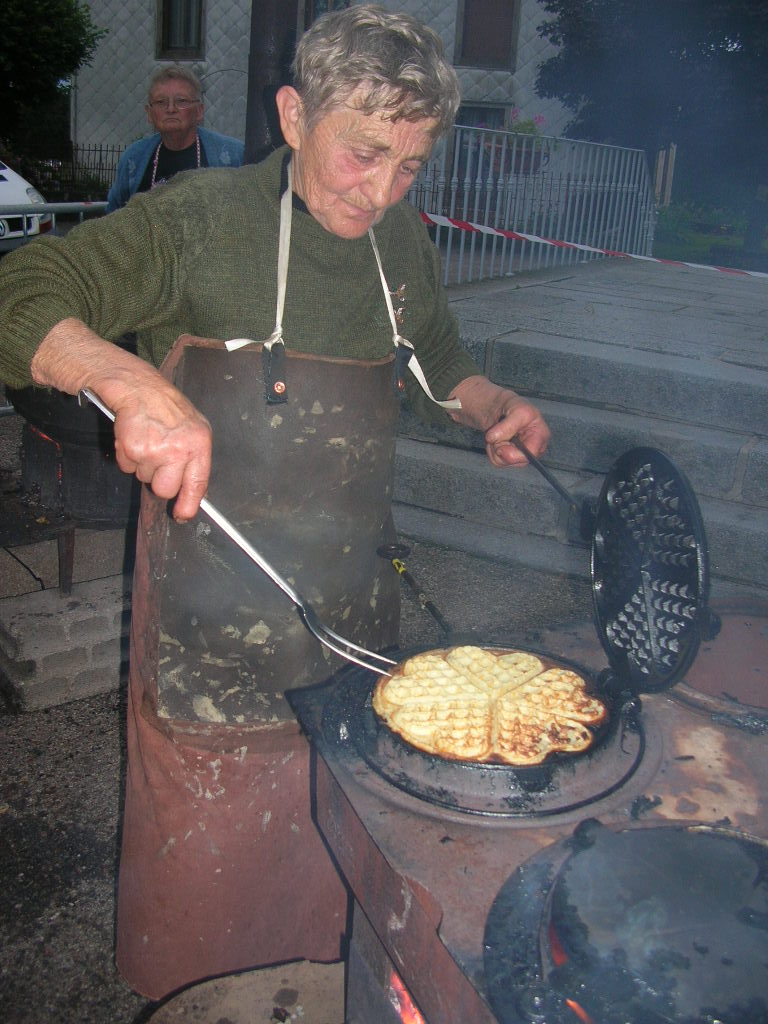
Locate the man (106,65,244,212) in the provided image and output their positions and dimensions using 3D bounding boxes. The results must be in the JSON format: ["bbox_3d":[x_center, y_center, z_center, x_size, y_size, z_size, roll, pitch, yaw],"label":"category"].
[{"bbox_3d":[-0.752,-0.692,3.679,0.540,1.650,0.360,5,18,-2],"label":"man"}]

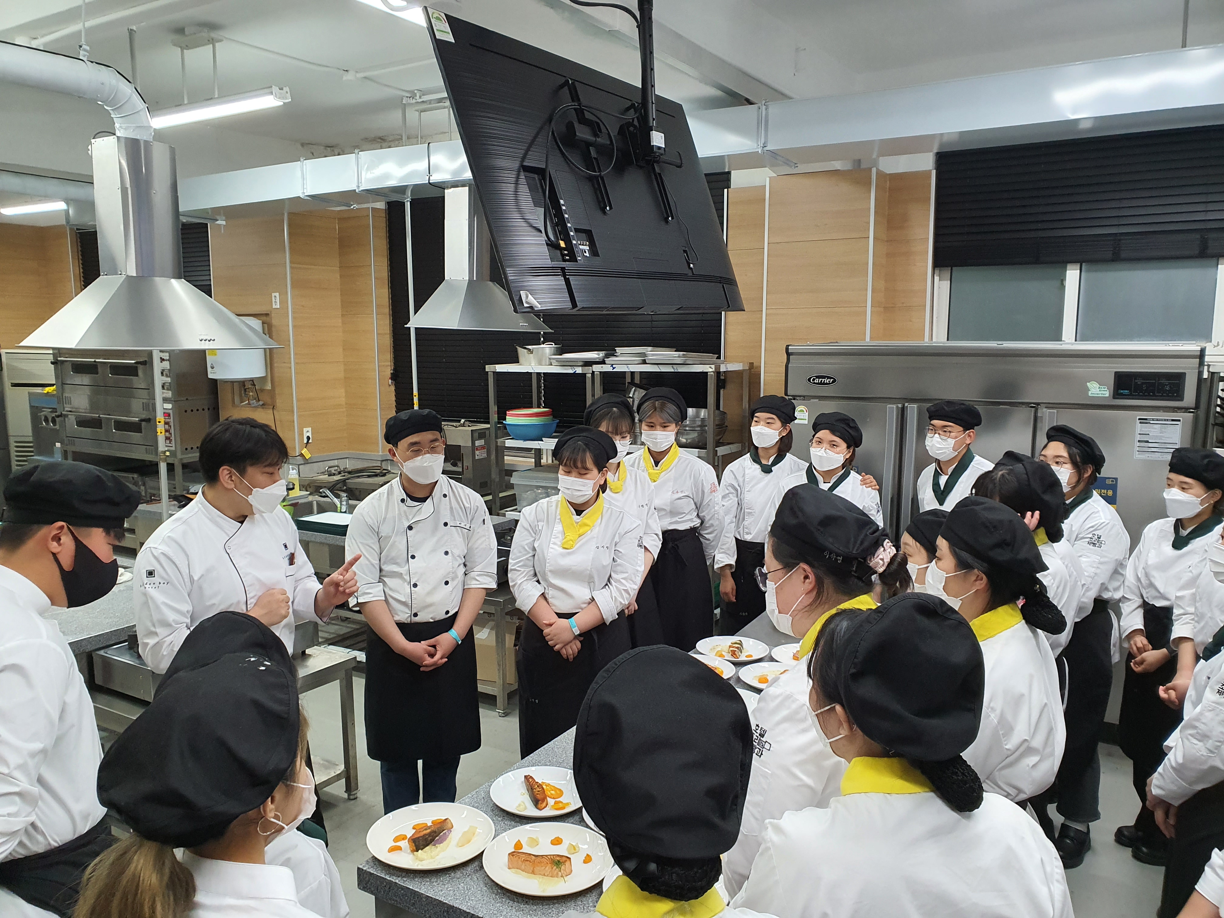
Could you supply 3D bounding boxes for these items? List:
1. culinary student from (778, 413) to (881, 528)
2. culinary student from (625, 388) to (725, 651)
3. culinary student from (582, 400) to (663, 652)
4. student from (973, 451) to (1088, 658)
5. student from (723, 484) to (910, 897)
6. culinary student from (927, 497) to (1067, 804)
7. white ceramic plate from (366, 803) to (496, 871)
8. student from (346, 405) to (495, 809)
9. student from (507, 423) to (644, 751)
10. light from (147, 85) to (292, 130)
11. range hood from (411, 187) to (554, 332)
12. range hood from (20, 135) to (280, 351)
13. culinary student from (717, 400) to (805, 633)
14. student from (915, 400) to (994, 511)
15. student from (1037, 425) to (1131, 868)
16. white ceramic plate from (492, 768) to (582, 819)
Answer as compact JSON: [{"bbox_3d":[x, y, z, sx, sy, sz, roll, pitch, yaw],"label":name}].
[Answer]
[{"bbox_3d":[0.995,0.600,4.169,0.490,1.624,0.310,3,8,21],"label":"culinary student"},{"bbox_3d":[0.274,0.543,4.212,0.480,1.728,0.310,4,9,27],"label":"culinary student"},{"bbox_3d":[0.011,0.586,4.210,0.460,1.700,0.310,-2,8,-14],"label":"culinary student"},{"bbox_3d":[1.284,0.804,2.880,0.310,1.640,0.440,4,9,28],"label":"student"},{"bbox_3d":[0.451,0.920,1.950,0.350,1.680,0.460,5,9,30],"label":"student"},{"bbox_3d":[0.976,0.889,2.330,0.310,1.630,0.440,5,9,30],"label":"culinary student"},{"bbox_3d":[-0.404,0.845,2.039,0.280,0.026,0.280,0,8,0],"label":"white ceramic plate"},{"bbox_3d":[-0.668,0.685,3.221,0.530,1.718,0.360,-2,8,-15],"label":"student"},{"bbox_3d":[-0.124,0.705,3.345,0.500,1.643,0.360,1,8,6],"label":"student"},{"bbox_3d":[-2.138,-1.833,4.820,1.200,0.070,0.100,4,9,31],"label":"light"},{"bbox_3d":[-0.791,-1.223,5.663,0.406,0.842,0.940,6,9,32],"label":"range hood"},{"bbox_3d":[-1.892,-0.871,3.780,0.415,0.816,0.920,4,9,31],"label":"range hood"},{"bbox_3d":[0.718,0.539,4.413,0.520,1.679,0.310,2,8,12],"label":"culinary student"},{"bbox_3d":[1.487,0.592,3.987,0.500,1.686,0.310,7,11,43],"label":"student"},{"bbox_3d":[1.747,0.702,3.510,0.310,1.660,0.450,-5,9,-28],"label":"student"},{"bbox_3d":[-0.171,0.839,2.295,0.257,0.027,0.257,0,8,0],"label":"white ceramic plate"}]

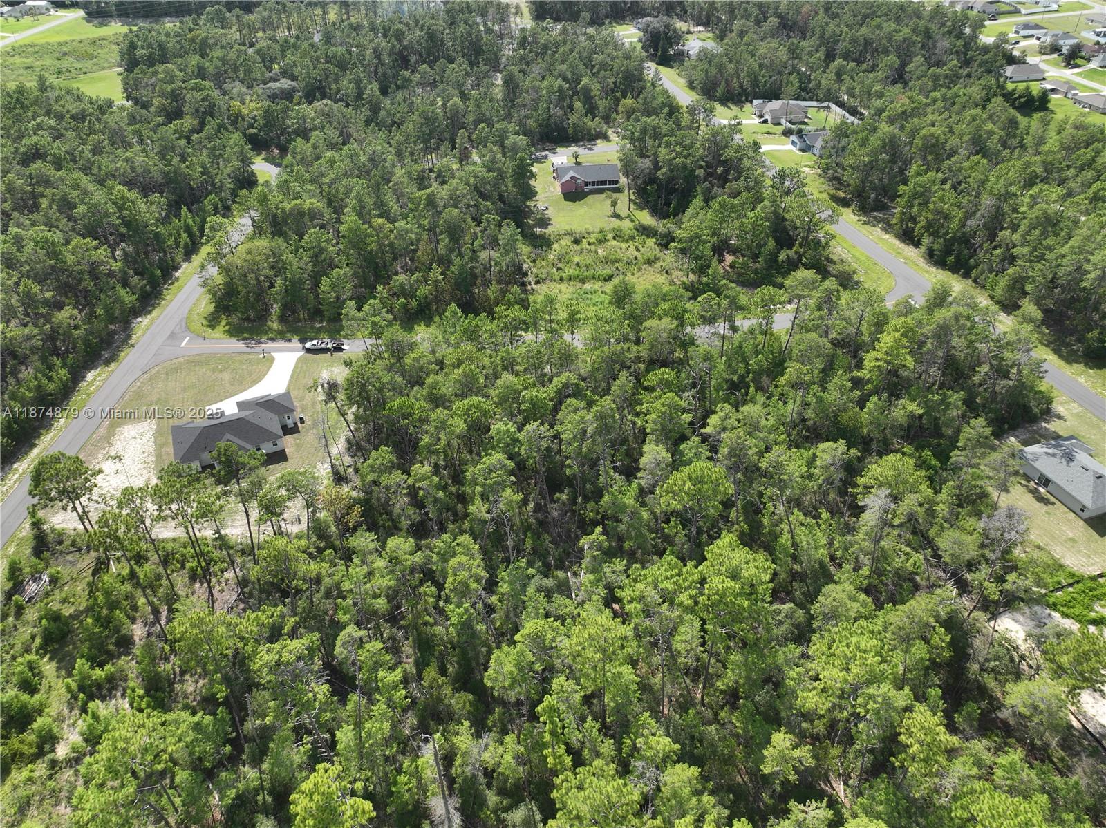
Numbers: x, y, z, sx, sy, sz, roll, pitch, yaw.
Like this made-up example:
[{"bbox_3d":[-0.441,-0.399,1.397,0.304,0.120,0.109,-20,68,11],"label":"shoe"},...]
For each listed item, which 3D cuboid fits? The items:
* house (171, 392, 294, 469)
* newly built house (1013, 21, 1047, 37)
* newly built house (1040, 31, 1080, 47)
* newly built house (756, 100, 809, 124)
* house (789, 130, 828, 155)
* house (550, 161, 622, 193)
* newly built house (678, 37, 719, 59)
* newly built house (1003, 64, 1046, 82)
[{"bbox_3d":[-63.640,2.440,153.820,23.900,5.800,17.200,-15,39,-18],"label":"house"},{"bbox_3d":[297.710,-242.070,480.840,19.500,5.800,14.500,-6,37,-8],"label":"newly built house"},{"bbox_3d":[299.370,-224.880,457.590,19.500,5.800,16.000,-6,37,-8],"label":"newly built house"},{"bbox_3d":[100.440,-132.660,334.500,21.700,6.200,19.000,-6,37,-8],"label":"newly built house"},{"bbox_3d":[104.390,-106.130,299.040,18.500,5.700,17.200,-6,37,-7],"label":"house"},{"bbox_3d":[12.340,-84.640,270.780,22.200,5.800,17.900,-5,37,-6],"label":"house"},{"bbox_3d":[84.040,-207.570,435.820,23.000,6.300,18.500,-6,37,-7],"label":"newly built house"},{"bbox_3d":[235.180,-173.260,388.270,21.000,6.000,15.200,-8,37,-10],"label":"newly built house"}]

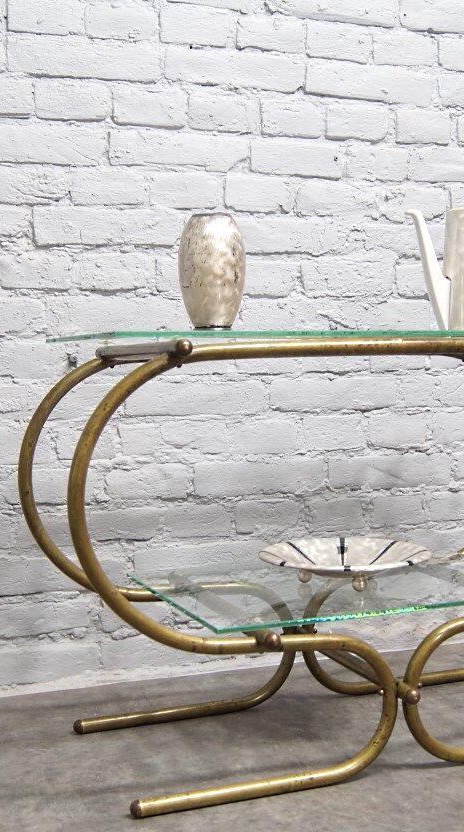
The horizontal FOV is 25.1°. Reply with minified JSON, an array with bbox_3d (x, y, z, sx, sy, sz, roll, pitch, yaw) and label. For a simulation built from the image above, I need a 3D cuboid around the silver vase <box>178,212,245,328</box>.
[{"bbox_3d":[-0.030,-0.203,1.500,0.097,0.174,0.097,-1,3,0],"label":"silver vase"}]

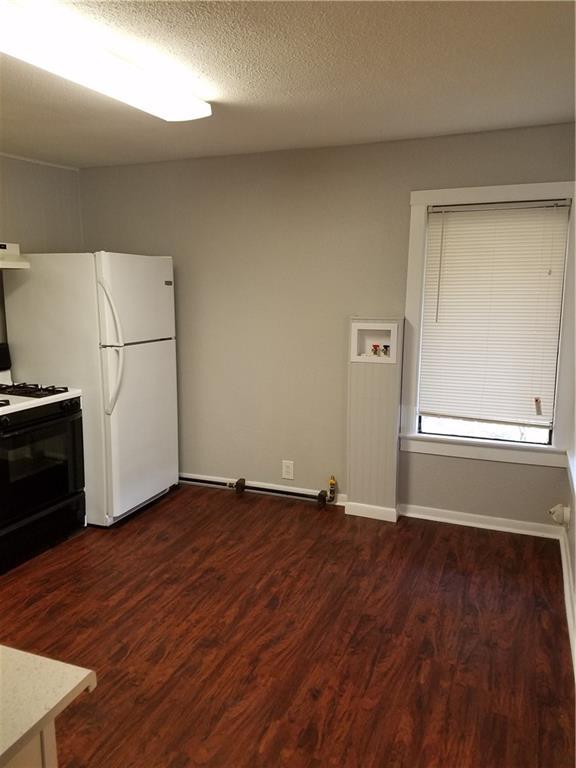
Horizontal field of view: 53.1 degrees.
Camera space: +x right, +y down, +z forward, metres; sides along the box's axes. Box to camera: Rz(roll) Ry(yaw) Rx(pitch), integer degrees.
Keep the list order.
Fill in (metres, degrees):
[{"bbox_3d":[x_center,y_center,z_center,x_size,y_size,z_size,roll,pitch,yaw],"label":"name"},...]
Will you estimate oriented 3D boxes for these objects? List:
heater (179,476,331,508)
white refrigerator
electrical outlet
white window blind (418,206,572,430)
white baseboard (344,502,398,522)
[{"bbox_3d":[-0.269,0.774,4.241,1.210,0.101,0.079,4,10,22],"label":"heater"},{"bbox_3d":[-1.297,0.003,3.966,0.788,1.705,0.747,4,10,22],"label":"white refrigerator"},{"bbox_3d":[0.001,0.626,4.166,0.086,0.132,0.015,4,10,22],"label":"electrical outlet"},{"bbox_3d":[1.233,-0.366,3.547,0.812,1.452,0.089,4,10,22],"label":"white window blind"},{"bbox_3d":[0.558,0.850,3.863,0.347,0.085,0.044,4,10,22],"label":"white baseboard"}]

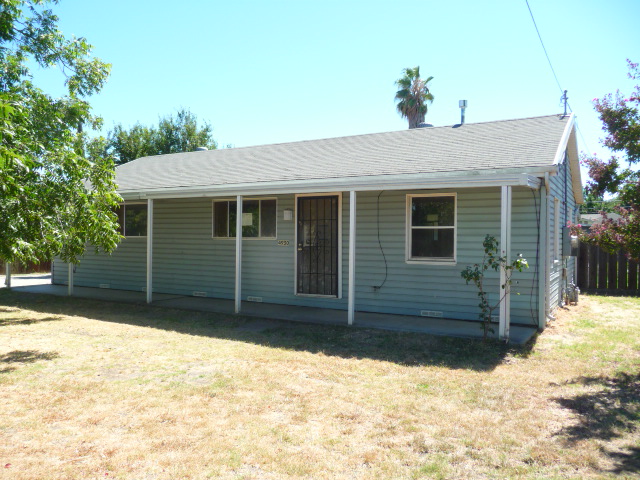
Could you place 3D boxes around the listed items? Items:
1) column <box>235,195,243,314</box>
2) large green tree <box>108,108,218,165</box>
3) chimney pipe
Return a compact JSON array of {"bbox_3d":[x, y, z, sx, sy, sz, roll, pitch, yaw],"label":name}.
[{"bbox_3d":[-1.558,0.275,10.009,0.079,2.255,0.079,1,0,30],"label":"column"},{"bbox_3d":[-8.481,-2.873,28.003,6.200,8.478,6.000,1,0,30],"label":"large green tree"},{"bbox_3d":[3.552,-3.156,12.815,0.199,0.599,0.199,1,0,30],"label":"chimney pipe"}]

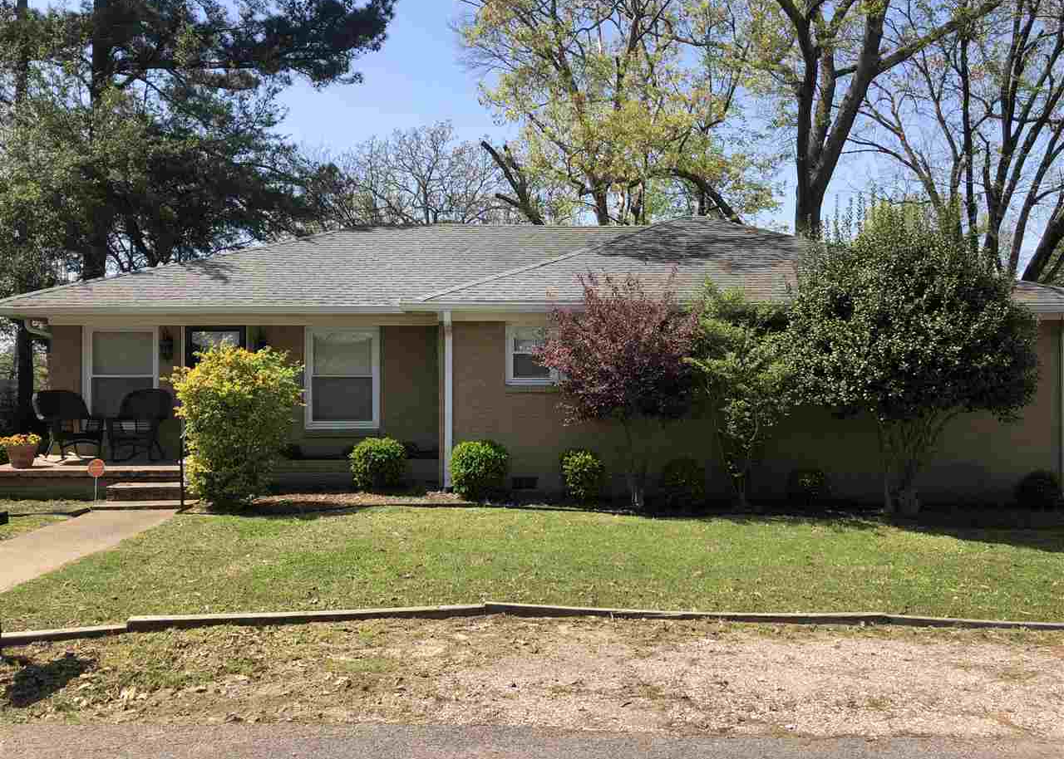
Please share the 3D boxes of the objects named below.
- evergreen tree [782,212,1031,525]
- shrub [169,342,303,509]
[{"bbox_3d":[4.820,-0.260,10.900,3.180,3.980,2.850,0,0,0],"label":"evergreen tree"},{"bbox_3d":[-3.860,0.585,11.300,1.700,2.100,1.550,0,0,0],"label":"shrub"}]

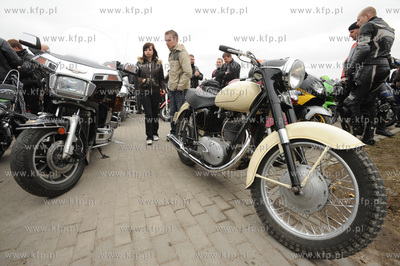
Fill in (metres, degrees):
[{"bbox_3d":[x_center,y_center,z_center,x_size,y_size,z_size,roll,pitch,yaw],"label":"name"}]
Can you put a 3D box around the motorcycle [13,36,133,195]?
[{"bbox_3d":[-1.458,-0.314,2.315,0.950,1.400,2.400,3,9,-25],"label":"motorcycle"}]

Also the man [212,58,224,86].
[{"bbox_3d":[0.602,-1.243,5.484,0.540,1.740,0.360,0,12,8],"label":"man"}]

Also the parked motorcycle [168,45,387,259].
[{"bbox_3d":[0.188,-0.050,1.626,0.740,1.070,2.180,1,10,-29],"label":"parked motorcycle"}]

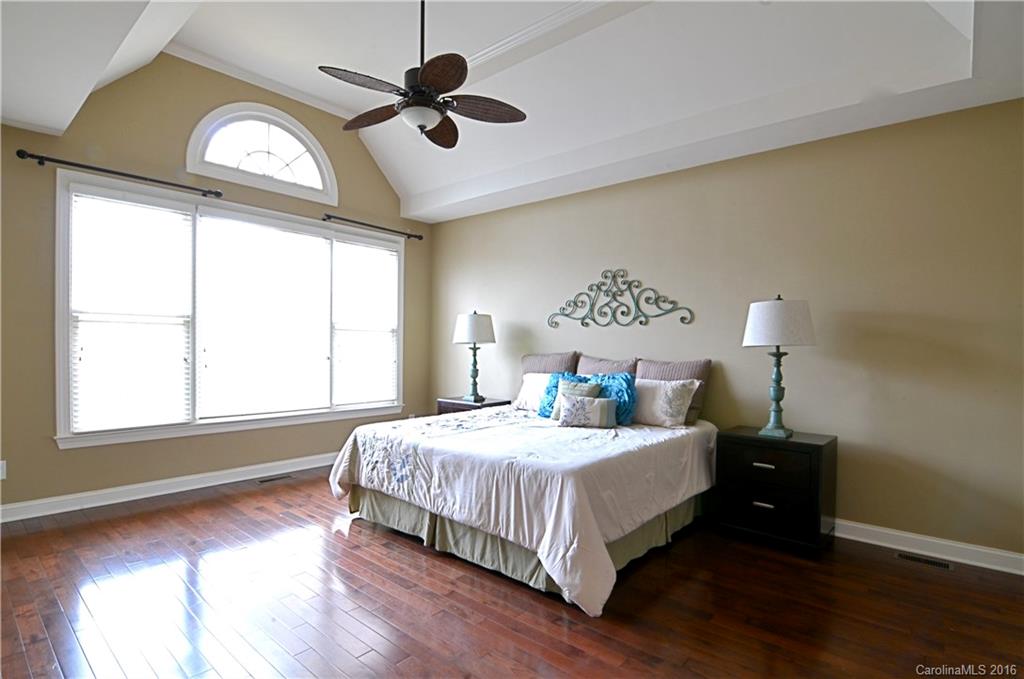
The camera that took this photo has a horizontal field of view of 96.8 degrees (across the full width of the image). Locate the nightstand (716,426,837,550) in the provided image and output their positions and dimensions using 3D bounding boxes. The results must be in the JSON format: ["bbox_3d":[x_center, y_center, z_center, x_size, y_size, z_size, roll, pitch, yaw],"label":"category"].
[{"bbox_3d":[1.925,1.040,3.310,0.670,0.685,0.420,0,-1,41],"label":"nightstand"}]

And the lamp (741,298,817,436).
[{"bbox_3d":[1.785,0.174,3.066,0.434,0.955,0.434,0,0,40],"label":"lamp"}]

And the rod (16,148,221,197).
[{"bbox_3d":[-3.077,-1.316,3.680,1.262,0.068,0.107,0,0,-44],"label":"rod"}]

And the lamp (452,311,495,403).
[{"bbox_3d":[-0.393,0.175,4.773,0.434,0.958,0.434,0,0,0],"label":"lamp"}]

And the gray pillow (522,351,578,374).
[{"bbox_3d":[0.372,0.431,4.468,0.580,0.560,0.190,0,-16,38],"label":"gray pillow"}]

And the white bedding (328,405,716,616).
[{"bbox_3d":[0.137,0.960,3.460,2.135,0.650,1.756,0,0,40],"label":"white bedding"}]

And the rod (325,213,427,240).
[{"bbox_3d":[-1.619,-1.334,5.489,1.300,0.070,0.110,1,-1,-44],"label":"rod"}]

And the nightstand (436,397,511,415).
[{"bbox_3d":[-0.425,1.035,5.110,0.660,0.700,0.440,0,-1,41],"label":"nightstand"}]

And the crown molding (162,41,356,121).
[{"bbox_3d":[-2.459,-2.620,4.708,1.860,0.100,0.090,1,-1,-44],"label":"crown molding"}]

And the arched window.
[{"bbox_3d":[-2.505,-1.985,4.727,1.430,0.905,0.100,1,-1,-44],"label":"arched window"}]

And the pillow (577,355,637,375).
[{"bbox_3d":[0.851,0.444,4.124,0.570,0.560,0.190,0,-16,38],"label":"pillow"}]

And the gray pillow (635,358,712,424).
[{"bbox_3d":[1.238,0.434,3.604,0.621,0.485,0.194,0,-14,40],"label":"gray pillow"}]

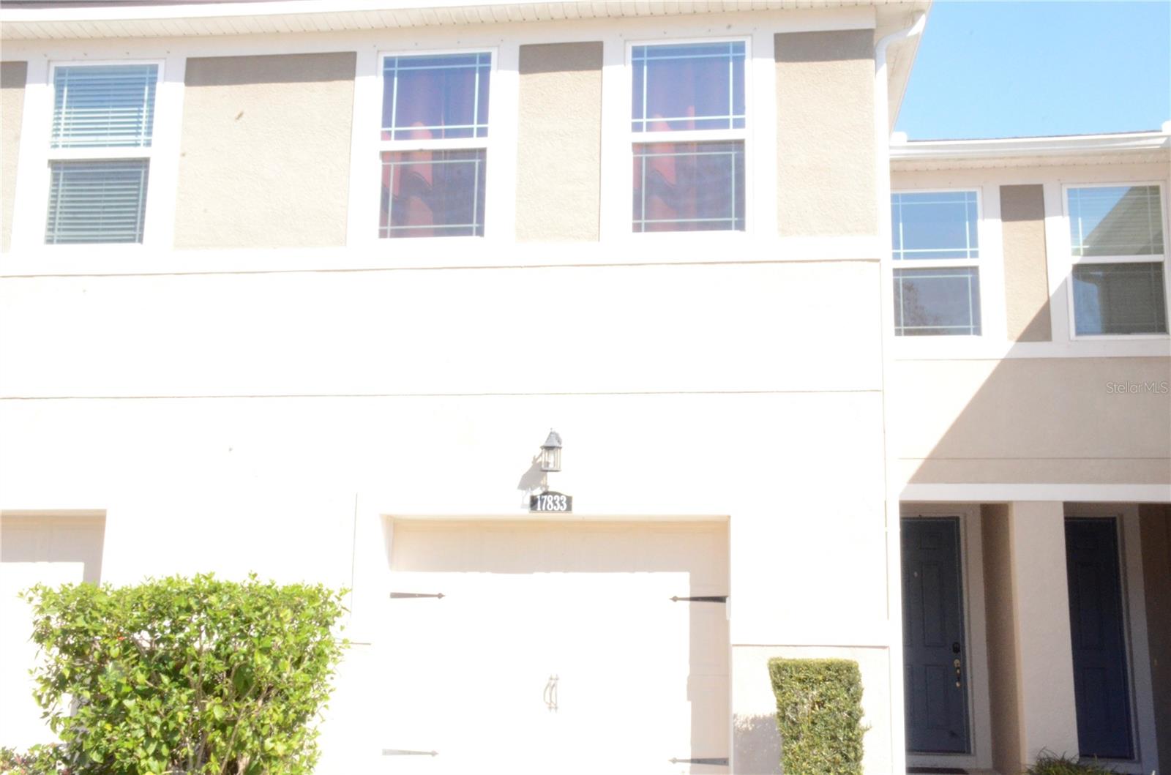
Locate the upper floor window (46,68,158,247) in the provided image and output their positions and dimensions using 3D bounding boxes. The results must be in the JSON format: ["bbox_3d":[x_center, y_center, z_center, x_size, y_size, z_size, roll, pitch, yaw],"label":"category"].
[{"bbox_3d":[-3.735,-1.803,9.780,0.858,1.477,0.100,-1,-11,7],"label":"upper floor window"}]

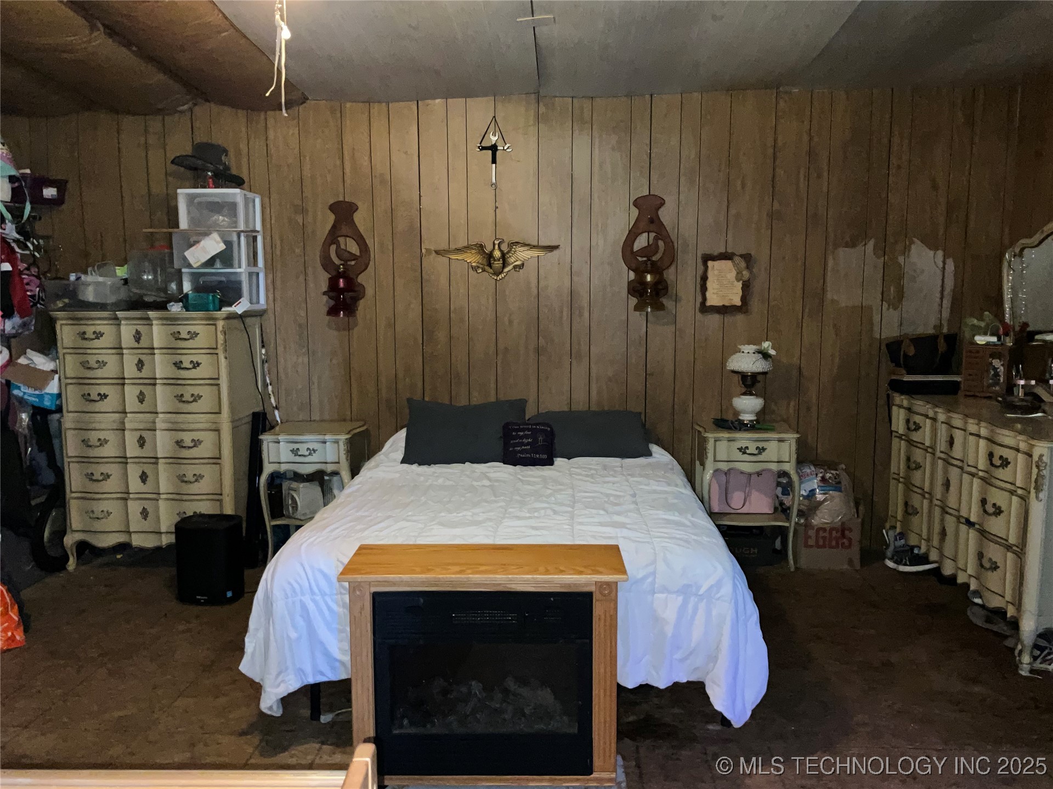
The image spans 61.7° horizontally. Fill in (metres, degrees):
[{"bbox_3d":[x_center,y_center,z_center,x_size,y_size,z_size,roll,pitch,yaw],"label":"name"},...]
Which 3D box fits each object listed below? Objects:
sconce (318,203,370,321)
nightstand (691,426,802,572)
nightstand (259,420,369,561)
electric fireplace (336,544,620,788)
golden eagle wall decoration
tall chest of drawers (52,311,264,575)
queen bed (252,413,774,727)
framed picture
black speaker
[{"bbox_3d":[-0.976,-0.717,4.717,0.265,0.625,0.170,0,7,4],"label":"sconce"},{"bbox_3d":[1.126,0.523,4.597,0.470,0.695,0.370,0,7,3],"label":"nightstand"},{"bbox_3d":[-1.099,0.525,4.622,0.470,0.695,0.370,0,7,3],"label":"nightstand"},{"bbox_3d":[-0.116,0.801,2.616,0.795,0.645,0.300,0,7,1],"label":"electric fireplace"},{"bbox_3d":[-0.160,-0.722,4.717,0.675,0.230,0.050,0,7,4],"label":"golden eagle wall decoration"},{"bbox_3d":[-1.870,0.223,4.609,0.890,1.300,0.480,0,7,3],"label":"tall chest of drawers"},{"bbox_3d":[-0.029,0.624,3.838,1.640,0.690,2.070,0,7,3],"label":"queen bed"},{"bbox_3d":[1.054,-0.589,4.663,0.275,0.325,0.030,0,7,4],"label":"framed picture"},{"bbox_3d":[-1.466,0.759,4.092,0.250,0.365,0.230,2,7,14],"label":"black speaker"}]

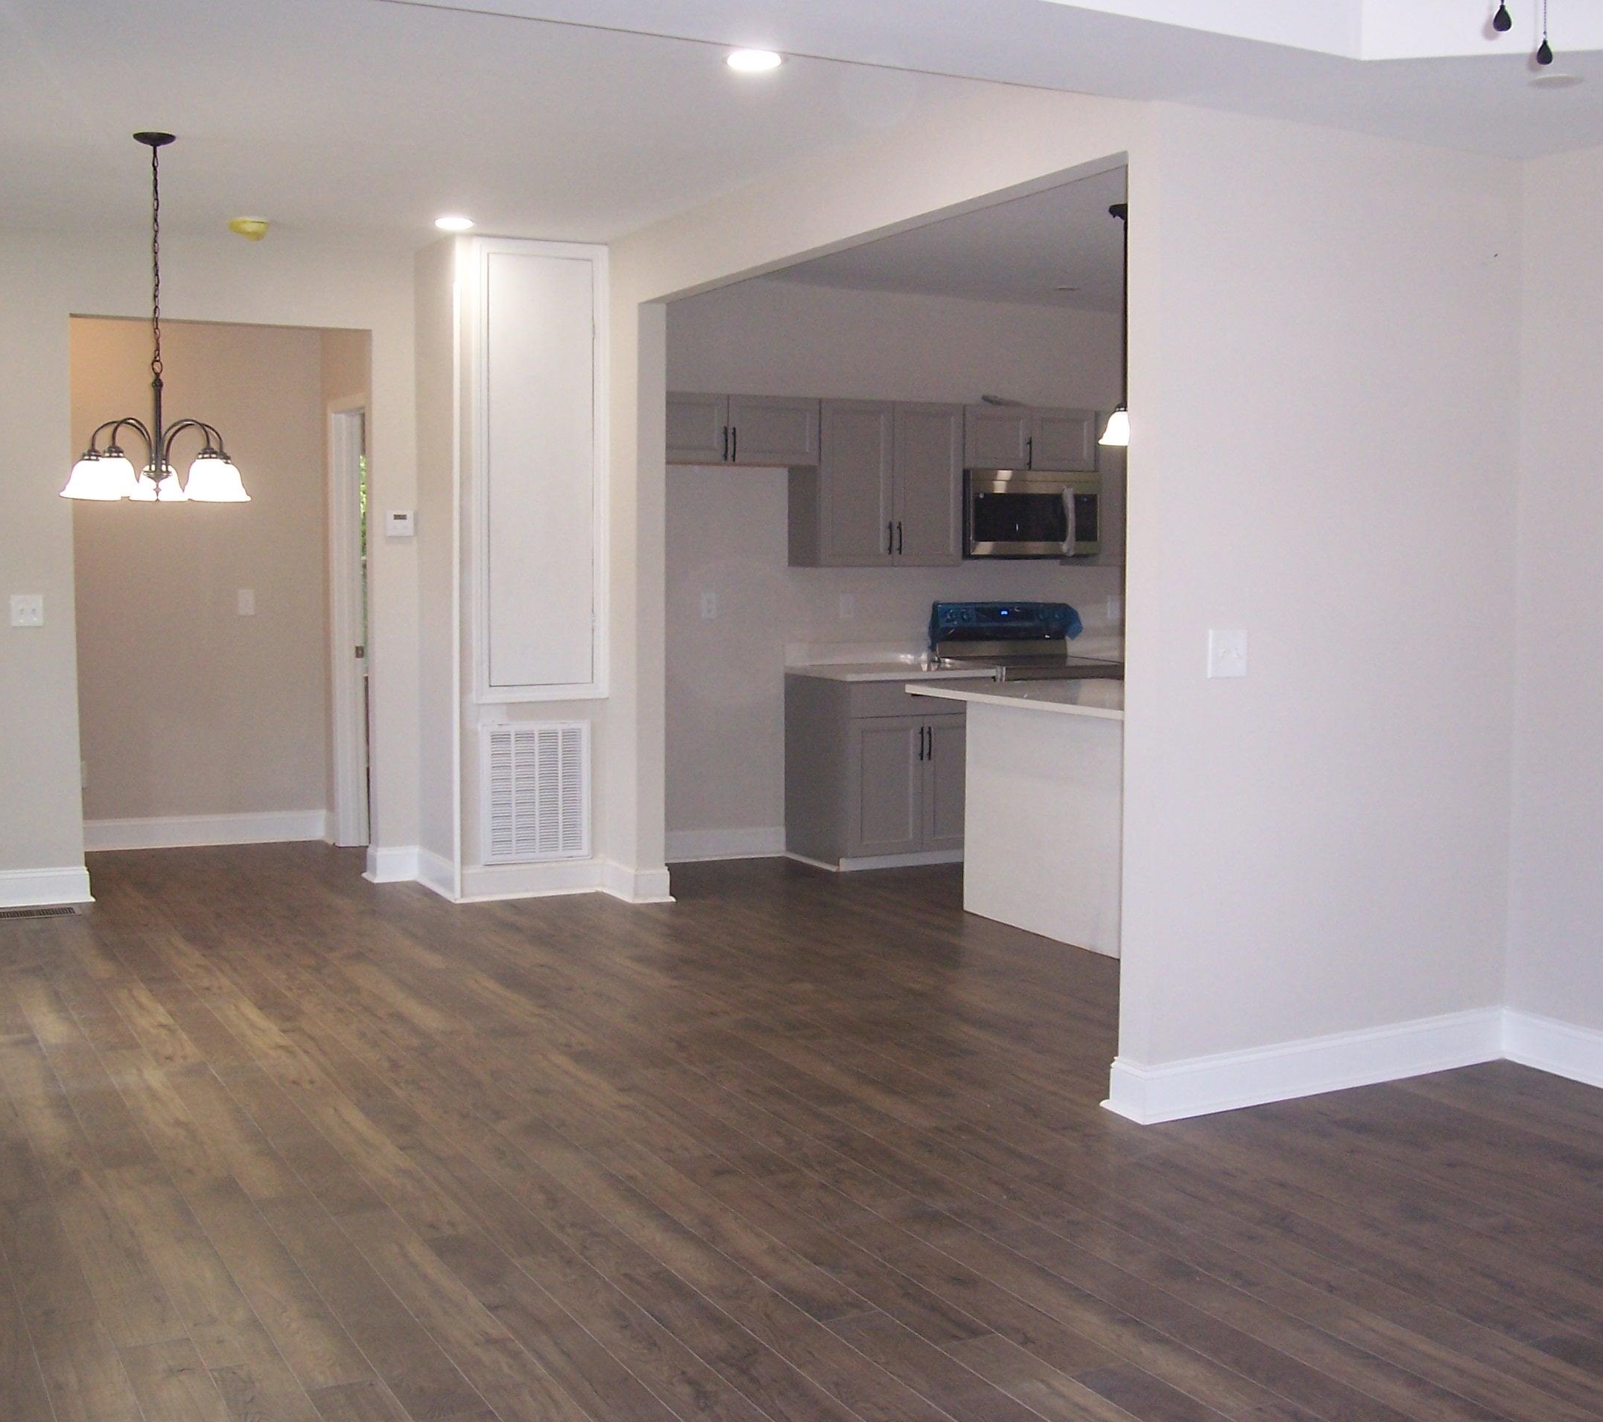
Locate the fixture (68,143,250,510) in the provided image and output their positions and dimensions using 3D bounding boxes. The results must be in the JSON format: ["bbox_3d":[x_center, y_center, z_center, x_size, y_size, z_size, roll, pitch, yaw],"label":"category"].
[{"bbox_3d":[-2.026,-1.236,5.890,0.590,1.131,0.590,-2,5,-29],"label":"fixture"}]

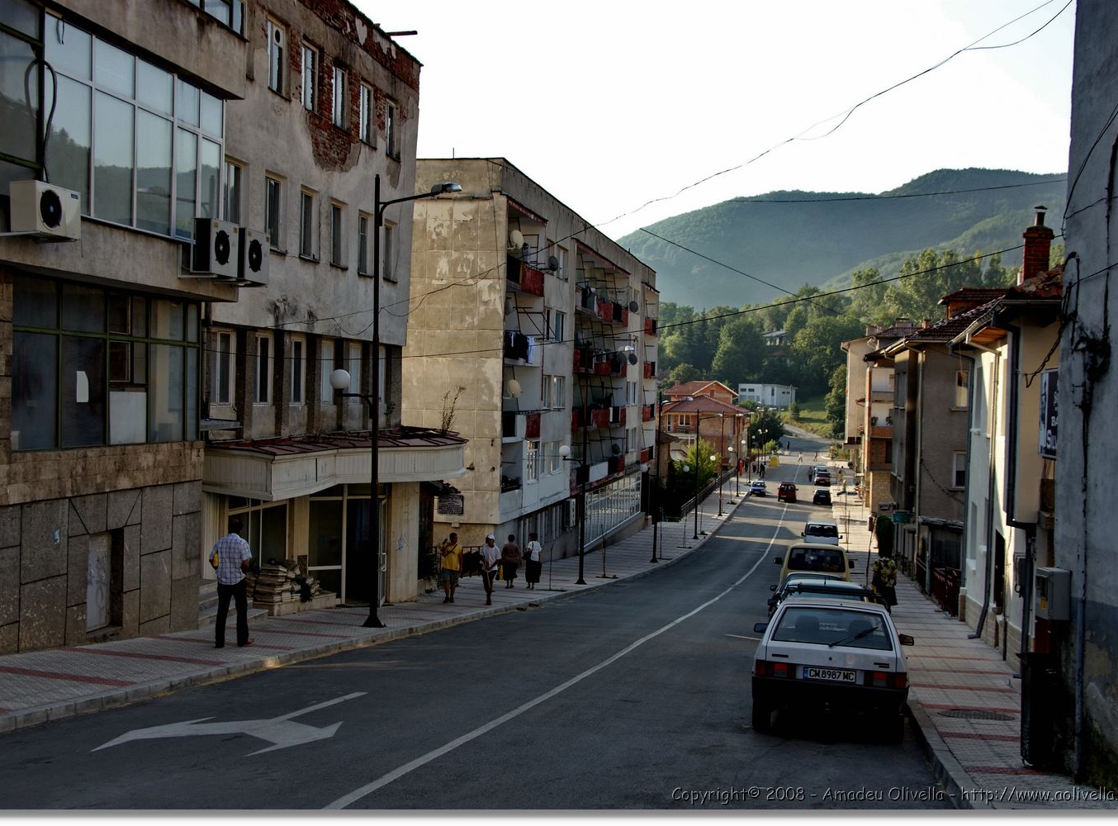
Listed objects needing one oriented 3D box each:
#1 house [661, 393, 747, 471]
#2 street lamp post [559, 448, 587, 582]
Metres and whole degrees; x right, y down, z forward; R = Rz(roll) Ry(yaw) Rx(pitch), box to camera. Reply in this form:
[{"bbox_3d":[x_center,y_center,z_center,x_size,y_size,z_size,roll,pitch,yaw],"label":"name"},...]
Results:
[{"bbox_3d":[19.000,2.600,175.000,9.800,9.700,10.200,1,1,11],"label":"house"},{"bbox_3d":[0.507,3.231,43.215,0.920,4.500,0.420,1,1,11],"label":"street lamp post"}]

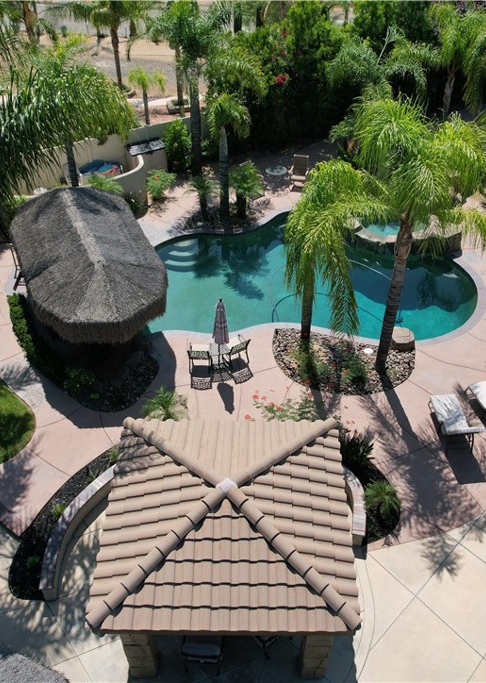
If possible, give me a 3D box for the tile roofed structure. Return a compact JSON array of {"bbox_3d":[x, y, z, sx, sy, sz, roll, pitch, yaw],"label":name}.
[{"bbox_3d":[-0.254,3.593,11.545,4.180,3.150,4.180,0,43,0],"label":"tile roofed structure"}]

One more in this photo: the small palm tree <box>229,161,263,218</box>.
[{"bbox_3d":[0.100,-5.450,22.679,1.250,2.150,1.250,0,42,0],"label":"small palm tree"}]

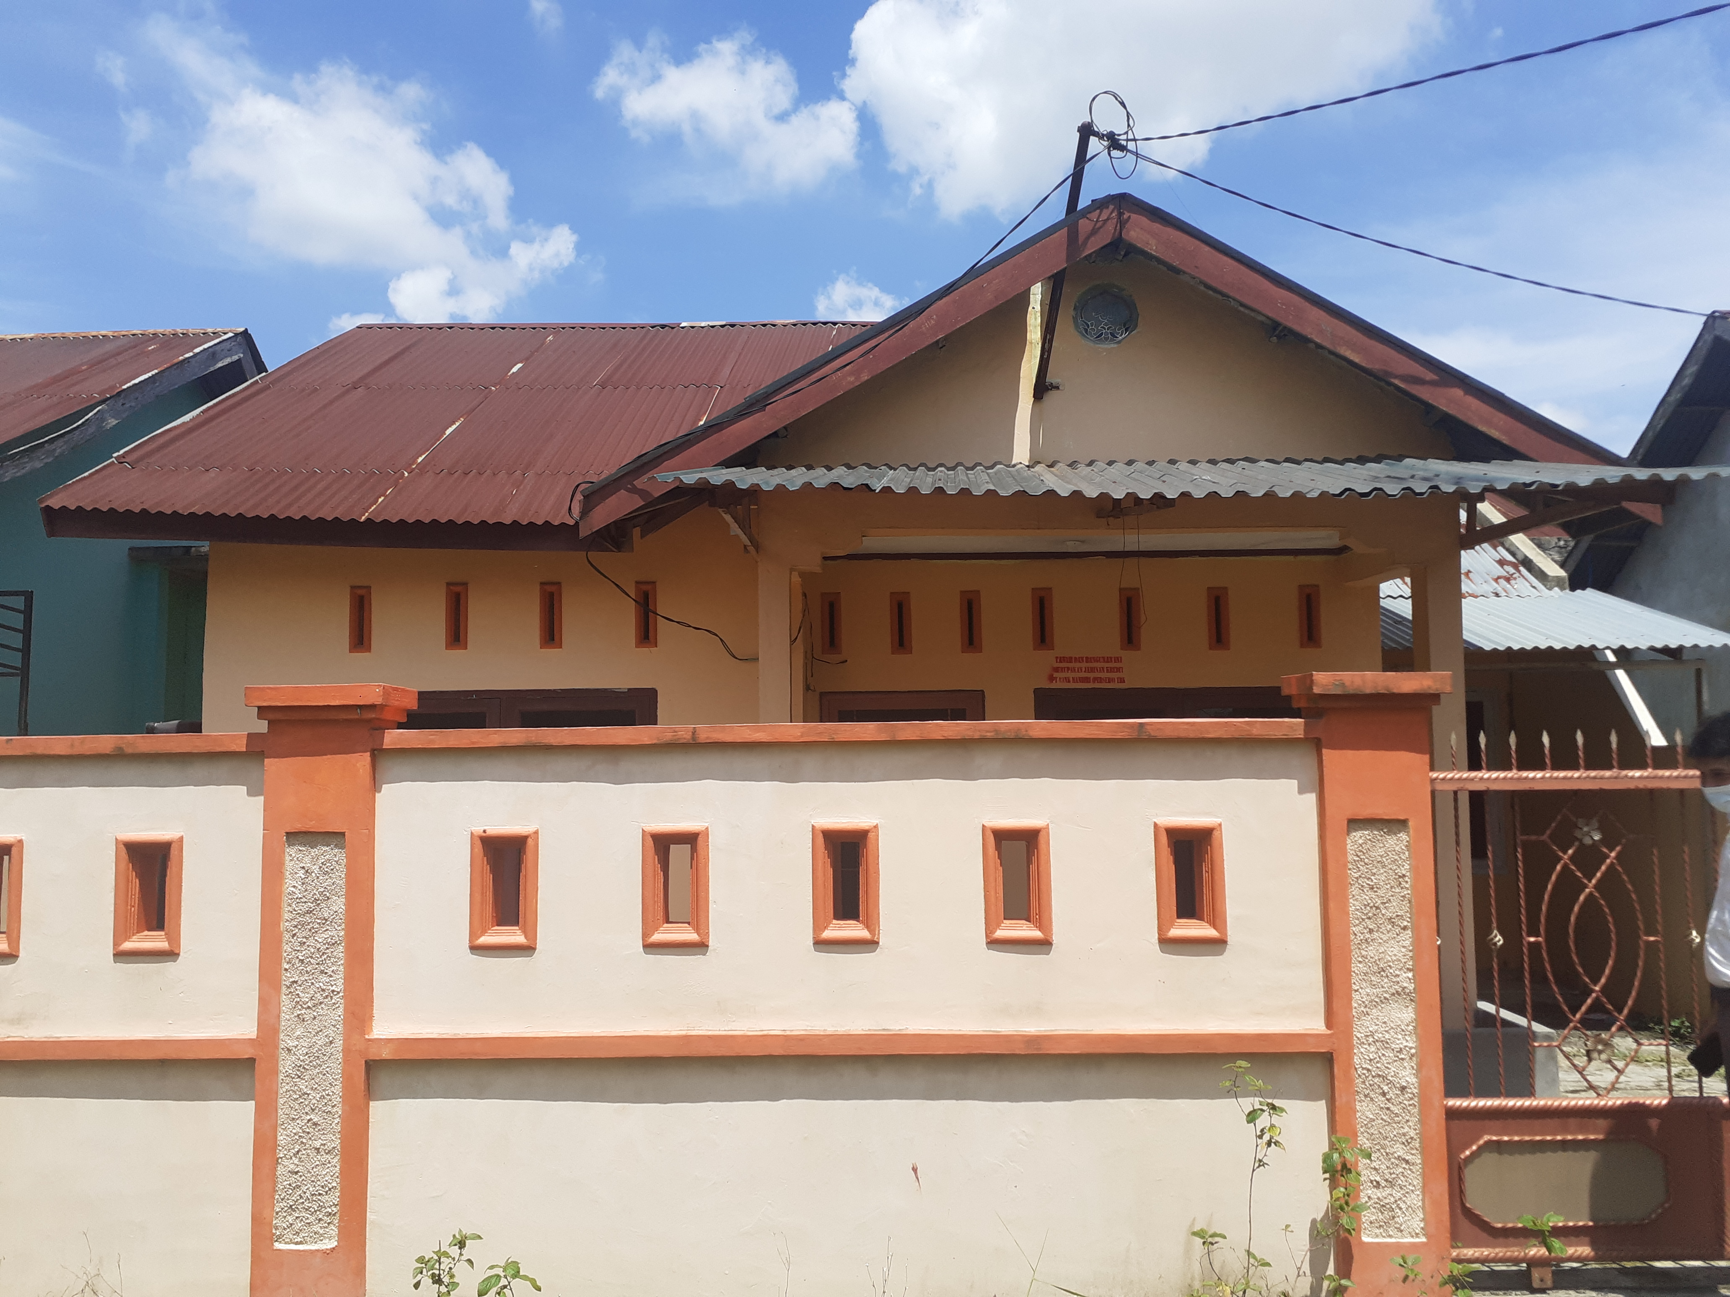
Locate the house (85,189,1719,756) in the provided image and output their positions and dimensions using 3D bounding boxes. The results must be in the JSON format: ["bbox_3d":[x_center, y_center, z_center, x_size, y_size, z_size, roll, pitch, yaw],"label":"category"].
[{"bbox_3d":[-0.093,-0.044,9.331,7.480,4.780,7.200,-1,-4,1],"label":"house"}]

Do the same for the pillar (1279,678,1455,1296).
[{"bbox_3d":[1.414,0.921,3.739,0.376,1.701,0.290,-1,-4,1],"label":"pillar"}]

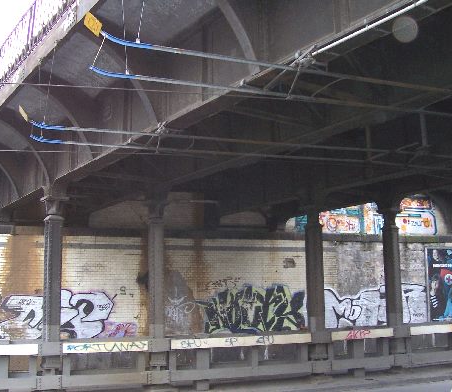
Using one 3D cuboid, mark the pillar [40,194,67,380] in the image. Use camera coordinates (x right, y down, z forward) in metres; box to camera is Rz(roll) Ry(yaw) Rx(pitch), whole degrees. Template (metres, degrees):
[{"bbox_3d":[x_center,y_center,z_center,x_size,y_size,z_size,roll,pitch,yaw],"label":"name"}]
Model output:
[{"bbox_3d":[-4.059,2.097,12.975,0.420,4.266,0.420,2,-9,-19],"label":"pillar"}]

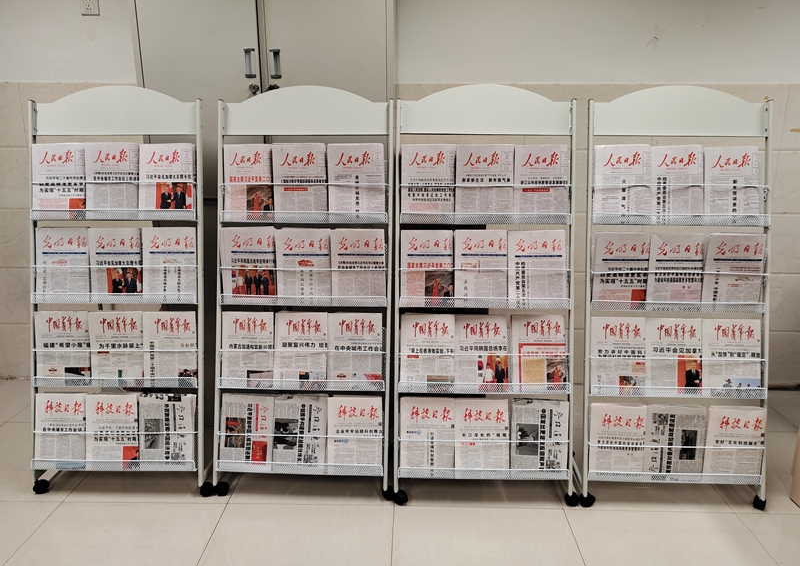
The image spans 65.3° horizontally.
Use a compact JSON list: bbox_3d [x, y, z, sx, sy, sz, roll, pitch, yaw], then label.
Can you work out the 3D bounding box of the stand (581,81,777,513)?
[{"bbox_3d":[0.972,0.059,2.191,0.637,1.460,0.390,1,14,2],"label":"stand"}]

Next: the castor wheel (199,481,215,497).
[{"bbox_3d":[-0.713,0.753,2.301,0.050,0.055,0.048,0,14,1],"label":"castor wheel"}]

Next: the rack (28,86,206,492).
[{"bbox_3d":[-1.038,0.035,2.273,0.637,1.460,0.390,1,14,2],"label":"rack"}]

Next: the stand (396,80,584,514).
[{"bbox_3d":[0.299,0.052,2.216,0.637,1.460,0.390,0,14,1],"label":"stand"}]

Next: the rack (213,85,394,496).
[{"bbox_3d":[-0.353,0.042,2.250,0.637,1.460,0.390,1,14,3],"label":"rack"}]

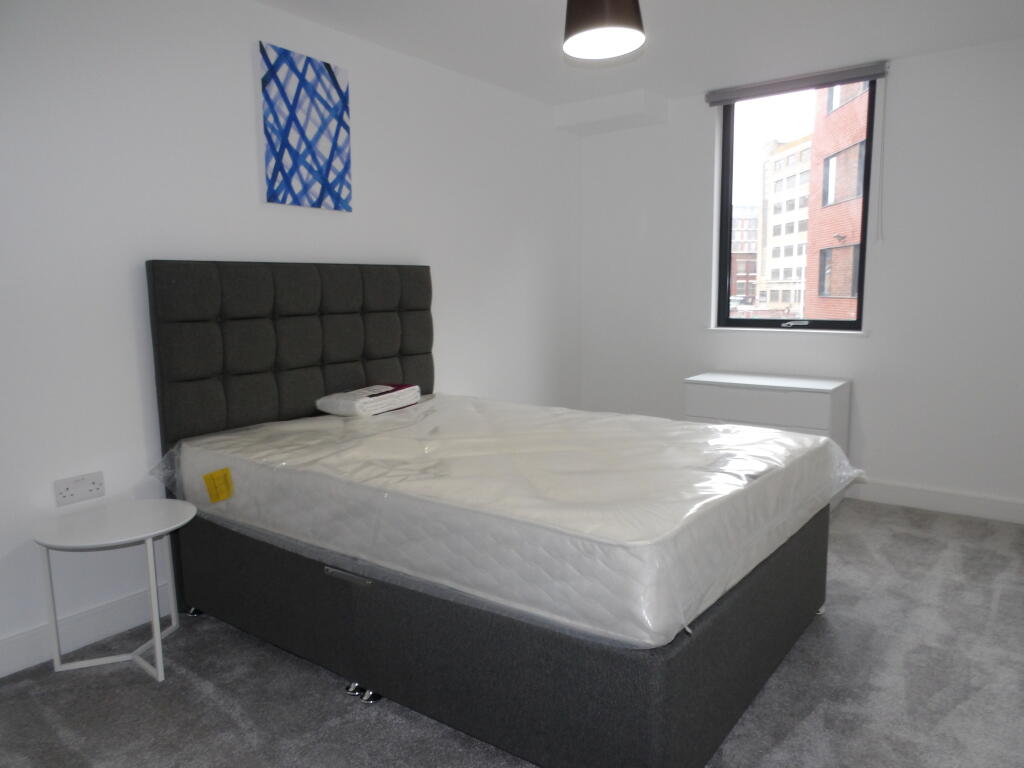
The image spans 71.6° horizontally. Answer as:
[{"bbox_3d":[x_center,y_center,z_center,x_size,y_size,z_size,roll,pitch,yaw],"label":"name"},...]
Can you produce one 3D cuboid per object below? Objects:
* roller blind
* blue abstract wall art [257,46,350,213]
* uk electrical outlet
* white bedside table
[{"bbox_3d":[1.494,-1.597,3.799,0.932,0.078,0.065,5,9,37],"label":"roller blind"},{"bbox_3d":[-0.832,-1.036,2.930,0.021,0.603,0.416,5,9,37],"label":"blue abstract wall art"},{"bbox_3d":[-1.409,0.344,2.324,0.010,0.086,0.146,5,9,37],"label":"uk electrical outlet"},{"bbox_3d":[-1.217,0.654,2.239,0.453,0.465,0.453,5,9,37],"label":"white bedside table"}]

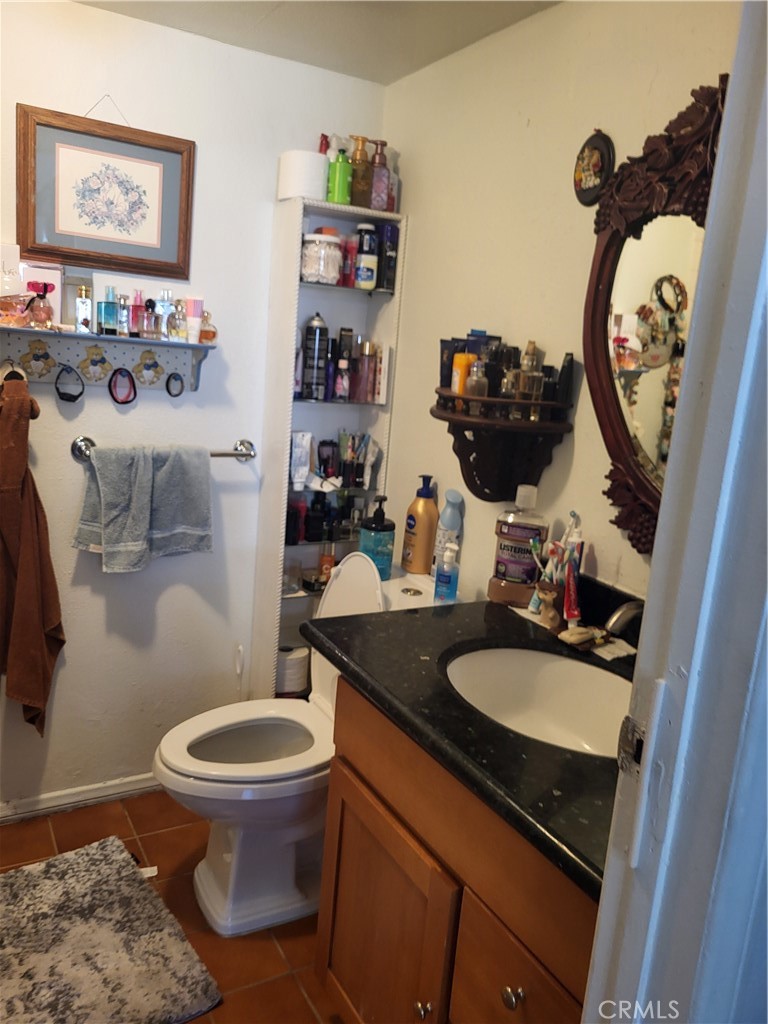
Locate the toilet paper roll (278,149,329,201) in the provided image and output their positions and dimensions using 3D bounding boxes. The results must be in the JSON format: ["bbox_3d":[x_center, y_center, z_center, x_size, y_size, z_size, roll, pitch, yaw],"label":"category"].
[{"bbox_3d":[-0.205,-0.847,1.960,0.127,0.110,0.127,5,12,-1],"label":"toilet paper roll"}]

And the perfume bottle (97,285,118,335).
[{"bbox_3d":[-0.690,-0.503,1.927,0.051,0.121,0.036,-2,13,-27],"label":"perfume bottle"}]

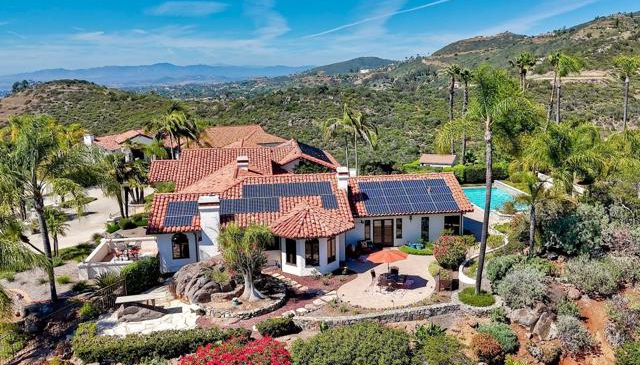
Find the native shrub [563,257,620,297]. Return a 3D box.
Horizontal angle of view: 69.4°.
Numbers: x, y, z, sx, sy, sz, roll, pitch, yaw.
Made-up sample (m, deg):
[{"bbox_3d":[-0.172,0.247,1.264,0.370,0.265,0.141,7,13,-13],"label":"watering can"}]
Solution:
[{"bbox_3d":[16.380,5.712,27.962,2.994,1.946,2.395,7,15,31],"label":"native shrub"}]

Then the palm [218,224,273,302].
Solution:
[{"bbox_3d":[-3.980,4.280,25.000,2.900,4.150,2.800,-1,13,0],"label":"palm"}]

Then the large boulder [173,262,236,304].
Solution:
[{"bbox_3d":[-6.733,5.811,27.049,3.602,1.898,2.701,-5,14,-15],"label":"large boulder"}]

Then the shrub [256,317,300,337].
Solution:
[{"bbox_3d":[-2.113,7.386,23.573,2.233,0.734,1.072,-2,13,-6],"label":"shrub"}]

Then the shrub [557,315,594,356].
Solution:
[{"bbox_3d":[12.650,7.600,23.000,1.650,1.750,1.550,-1,13,0],"label":"shrub"}]

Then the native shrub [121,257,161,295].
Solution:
[{"bbox_3d":[-10.785,5.638,27.815,2.206,2.034,1.875,-6,14,-22],"label":"native shrub"}]

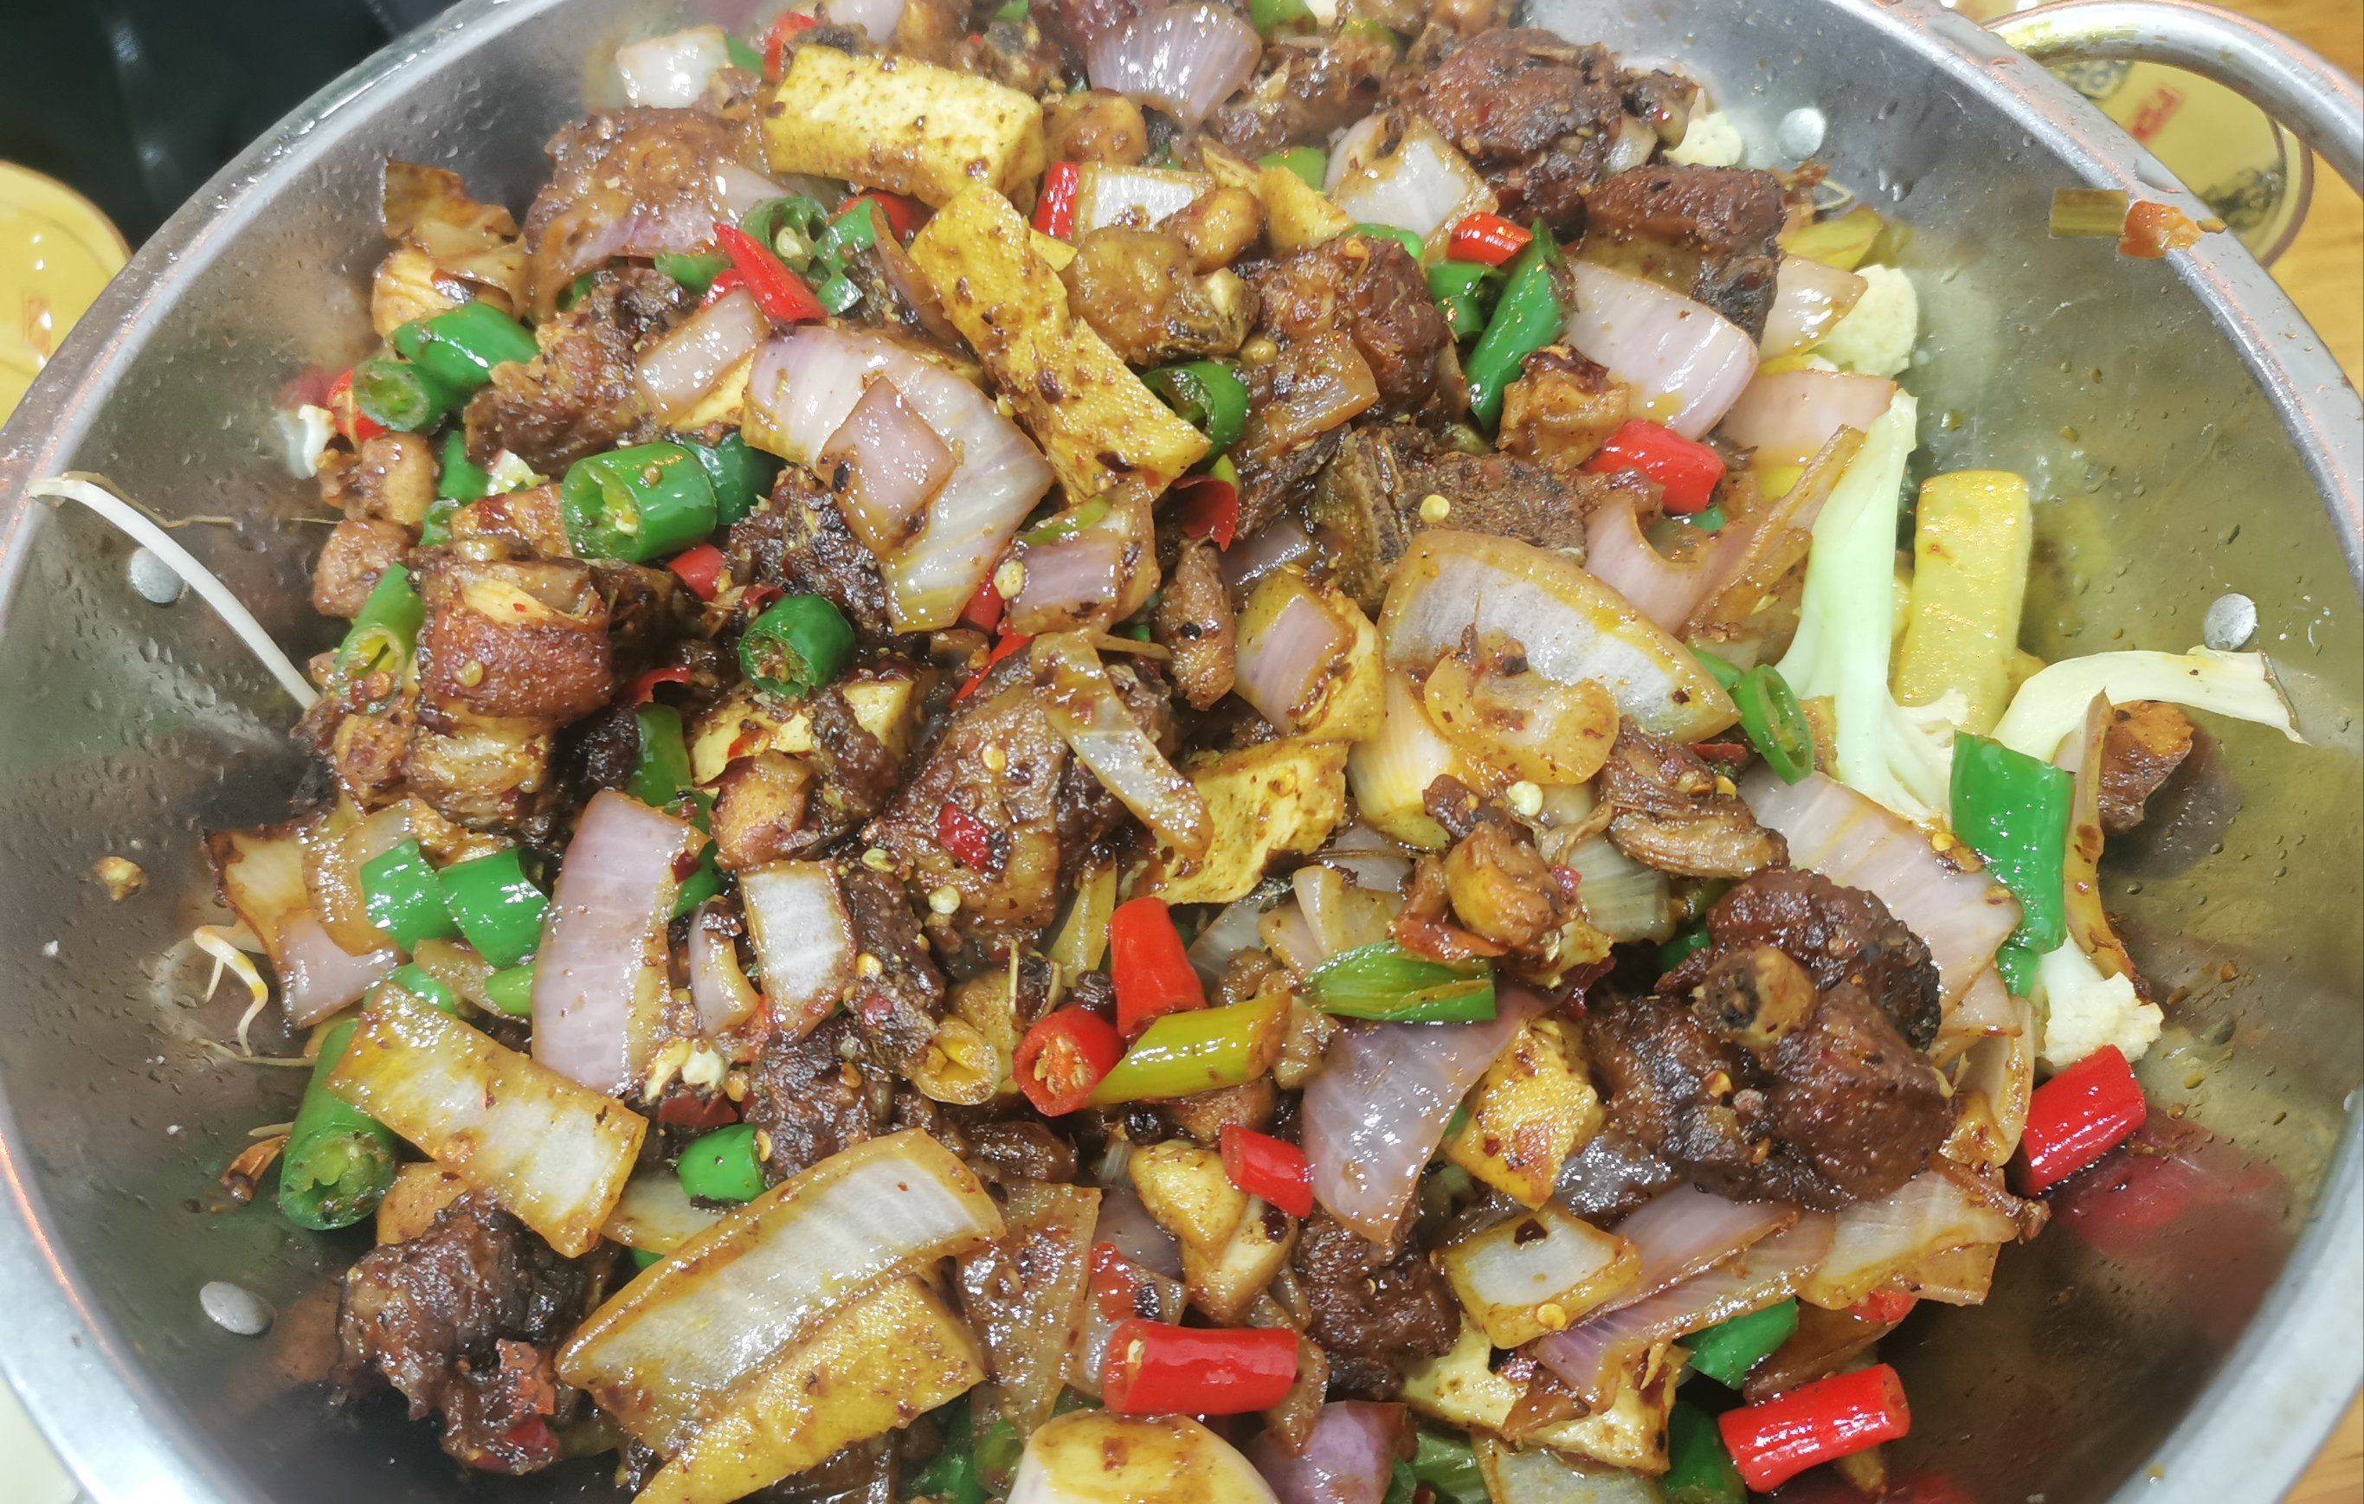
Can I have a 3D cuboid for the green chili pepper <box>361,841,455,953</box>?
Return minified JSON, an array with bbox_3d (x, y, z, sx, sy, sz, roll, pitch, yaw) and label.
[{"bbox_3d":[-0.128,0.024,0.306,0.012,0.010,0.017,-26,73,-13],"label":"green chili pepper"}]

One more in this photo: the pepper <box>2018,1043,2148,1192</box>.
[{"bbox_3d":[0.125,0.051,0.257,0.018,0.011,0.011,-29,62,-16],"label":"pepper"}]

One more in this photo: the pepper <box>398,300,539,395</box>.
[{"bbox_3d":[-0.139,-0.079,0.362,0.023,0.015,0.015,26,62,18],"label":"pepper"}]

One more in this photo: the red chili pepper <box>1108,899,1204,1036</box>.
[{"bbox_3d":[-0.004,0.028,0.238,0.011,0.011,0.021,-9,57,-6],"label":"red chili pepper"}]

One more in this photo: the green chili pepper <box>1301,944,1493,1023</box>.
[{"bbox_3d":[0.028,0.029,0.234,0.026,0.009,0.011,5,57,4],"label":"green chili pepper"}]

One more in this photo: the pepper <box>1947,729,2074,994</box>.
[{"bbox_3d":[0.132,0.017,0.291,0.016,0.013,0.039,-3,81,1],"label":"pepper"}]

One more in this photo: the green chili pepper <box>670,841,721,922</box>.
[{"bbox_3d":[-0.067,0.018,0.258,0.011,0.010,0.014,17,59,11],"label":"green chili pepper"}]

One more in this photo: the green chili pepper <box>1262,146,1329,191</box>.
[{"bbox_3d":[0.023,-0.115,0.370,0.012,0.012,0.015,-1,64,2],"label":"green chili pepper"}]

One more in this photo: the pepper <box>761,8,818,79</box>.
[{"bbox_3d":[-0.082,-0.146,0.383,0.012,0.012,0.015,12,59,9],"label":"pepper"}]

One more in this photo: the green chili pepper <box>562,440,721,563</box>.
[{"bbox_3d":[-0.085,-0.040,0.292,0.018,0.017,0.017,35,36,21],"label":"green chili pepper"}]

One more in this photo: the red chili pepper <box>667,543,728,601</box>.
[{"bbox_3d":[-0.074,-0.028,0.285,0.013,0.009,0.010,-30,62,-18],"label":"red chili pepper"}]

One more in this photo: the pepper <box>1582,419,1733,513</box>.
[{"bbox_3d":[0.075,-0.045,0.291,0.020,0.010,0.010,28,61,12],"label":"pepper"}]

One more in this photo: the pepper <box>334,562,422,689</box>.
[{"bbox_3d":[-0.125,-0.018,0.288,0.011,0.011,0.024,2,57,2],"label":"pepper"}]

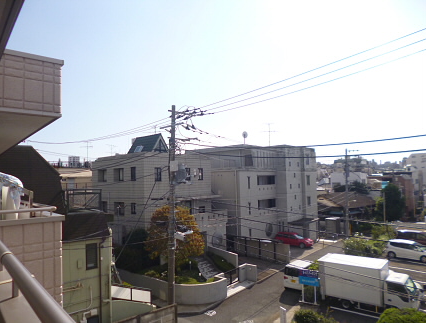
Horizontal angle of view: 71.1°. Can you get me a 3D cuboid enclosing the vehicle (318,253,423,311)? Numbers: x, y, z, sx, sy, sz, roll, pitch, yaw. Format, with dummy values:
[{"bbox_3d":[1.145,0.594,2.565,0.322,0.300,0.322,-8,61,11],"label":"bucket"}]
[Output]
[{"bbox_3d":[9.555,7.632,18.395,5.216,2.796,1.900,-6,-2,41],"label":"vehicle"}]

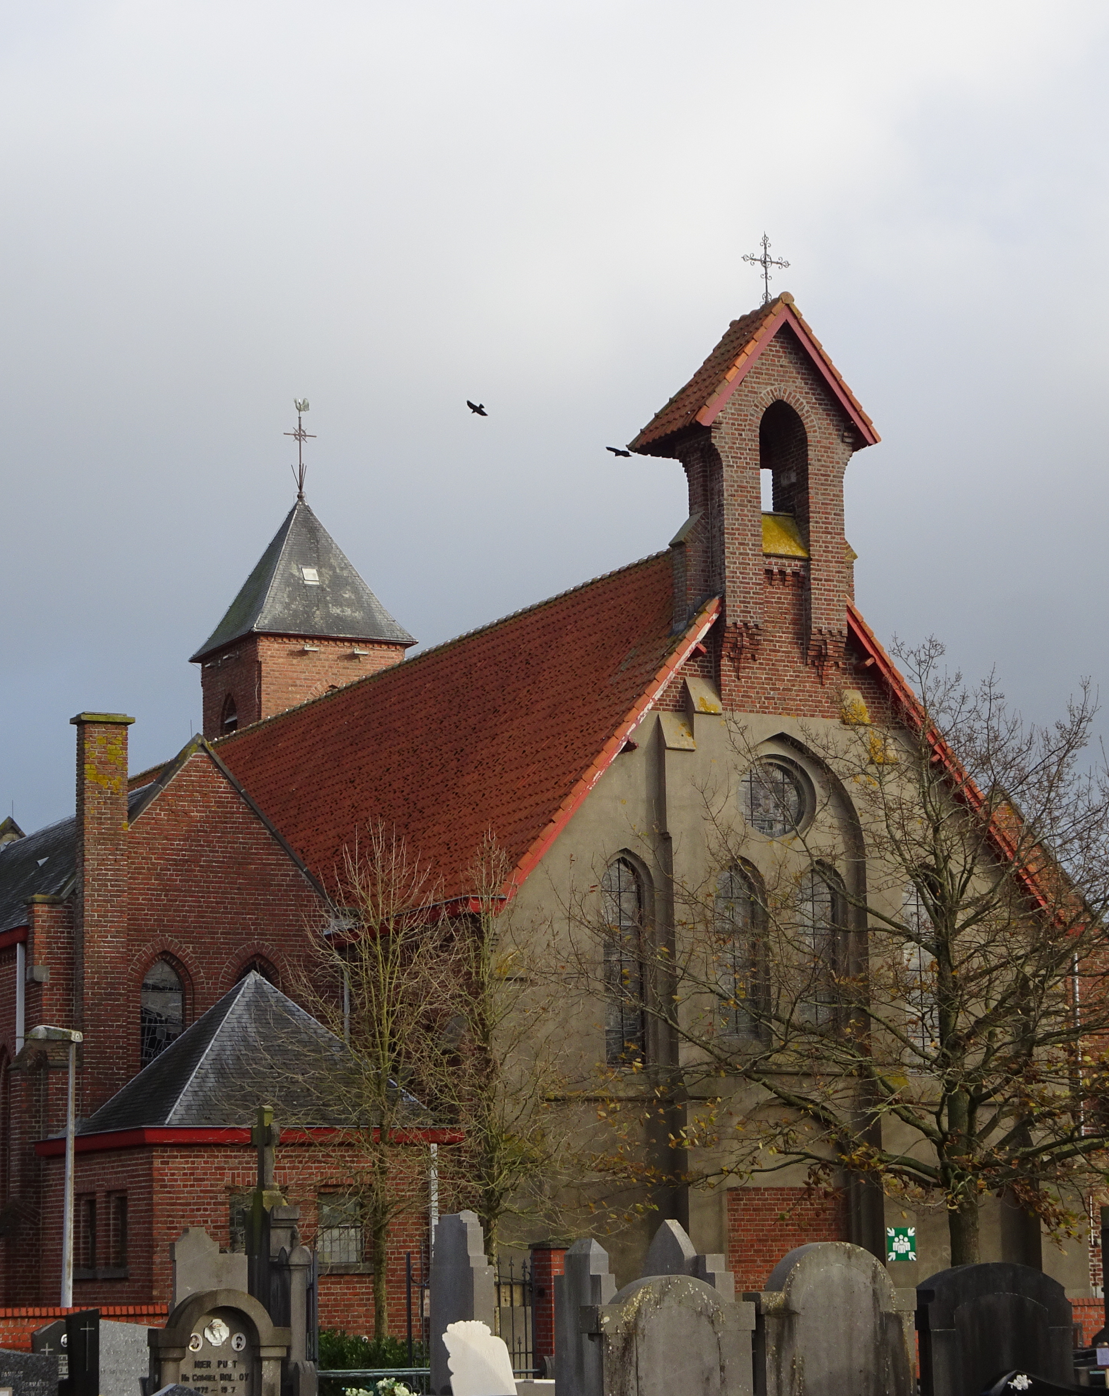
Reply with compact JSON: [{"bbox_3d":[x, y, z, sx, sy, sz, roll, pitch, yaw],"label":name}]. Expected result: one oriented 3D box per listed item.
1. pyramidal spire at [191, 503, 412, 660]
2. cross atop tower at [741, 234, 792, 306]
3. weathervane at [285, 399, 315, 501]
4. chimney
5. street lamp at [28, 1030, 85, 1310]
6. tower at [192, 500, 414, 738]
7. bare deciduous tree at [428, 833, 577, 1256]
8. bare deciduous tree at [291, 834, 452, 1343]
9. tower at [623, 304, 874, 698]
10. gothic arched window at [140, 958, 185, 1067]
[{"bbox_3d":[-5.691,-2.743,70.138,3.869,3.553,3.869,4,-12,-27],"label":"pyramidal spire"},{"bbox_3d":[3.298,-6.665,48.451,0.868,1.152,0.079,4,-11,-27],"label":"cross atop tower"},{"bbox_3d":[-6.119,-5.965,74.985,0.850,2.520,0.447,4,-11,-27],"label":"weathervane"},{"bbox_3d":[-6.852,3.269,47.139,0.859,6.063,0.562,4,-12,-27],"label":"chimney"},{"bbox_3d":[-5.491,5.781,34.121,0.620,4.389,0.250,-5,-11,22],"label":"street lamp"},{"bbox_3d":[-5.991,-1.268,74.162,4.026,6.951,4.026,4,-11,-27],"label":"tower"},{"bbox_3d":[-0.627,5.197,38.896,1.860,7.106,1.860,-1,-10,0],"label":"bare deciduous tree"},{"bbox_3d":[-2.467,5.383,41.533,2.085,7.475,2.085,0,-10,-3],"label":"bare deciduous tree"},{"bbox_3d":[3.064,-2.970,47.722,3.159,6.127,2.226,4,-12,-27],"label":"tower"},{"bbox_3d":[-5.951,4.973,47.290,0.700,1.950,0.200,4,-12,-27],"label":"gothic arched window"}]

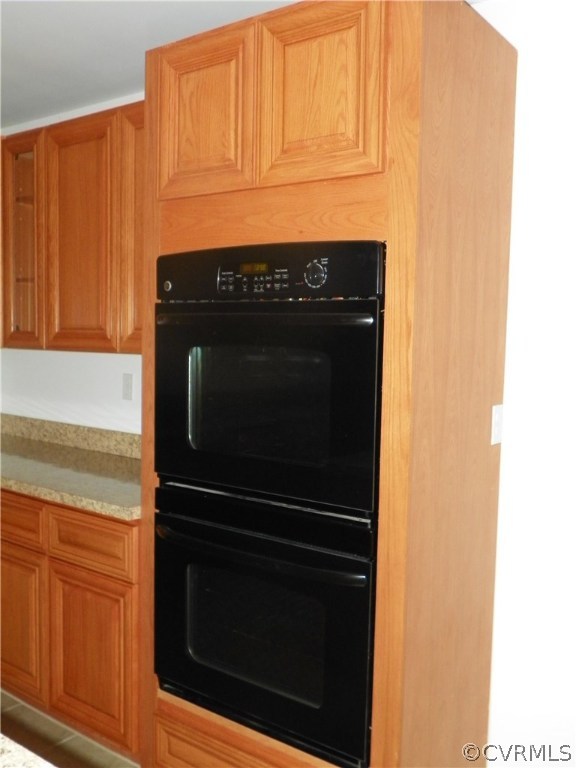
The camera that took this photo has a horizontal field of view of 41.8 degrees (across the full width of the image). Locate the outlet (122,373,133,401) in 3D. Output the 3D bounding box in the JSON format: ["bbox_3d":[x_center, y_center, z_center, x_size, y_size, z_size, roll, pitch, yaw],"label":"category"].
[{"bbox_3d":[-0.693,0.014,3.264,0.068,0.115,0.012,4,5,37],"label":"outlet"}]

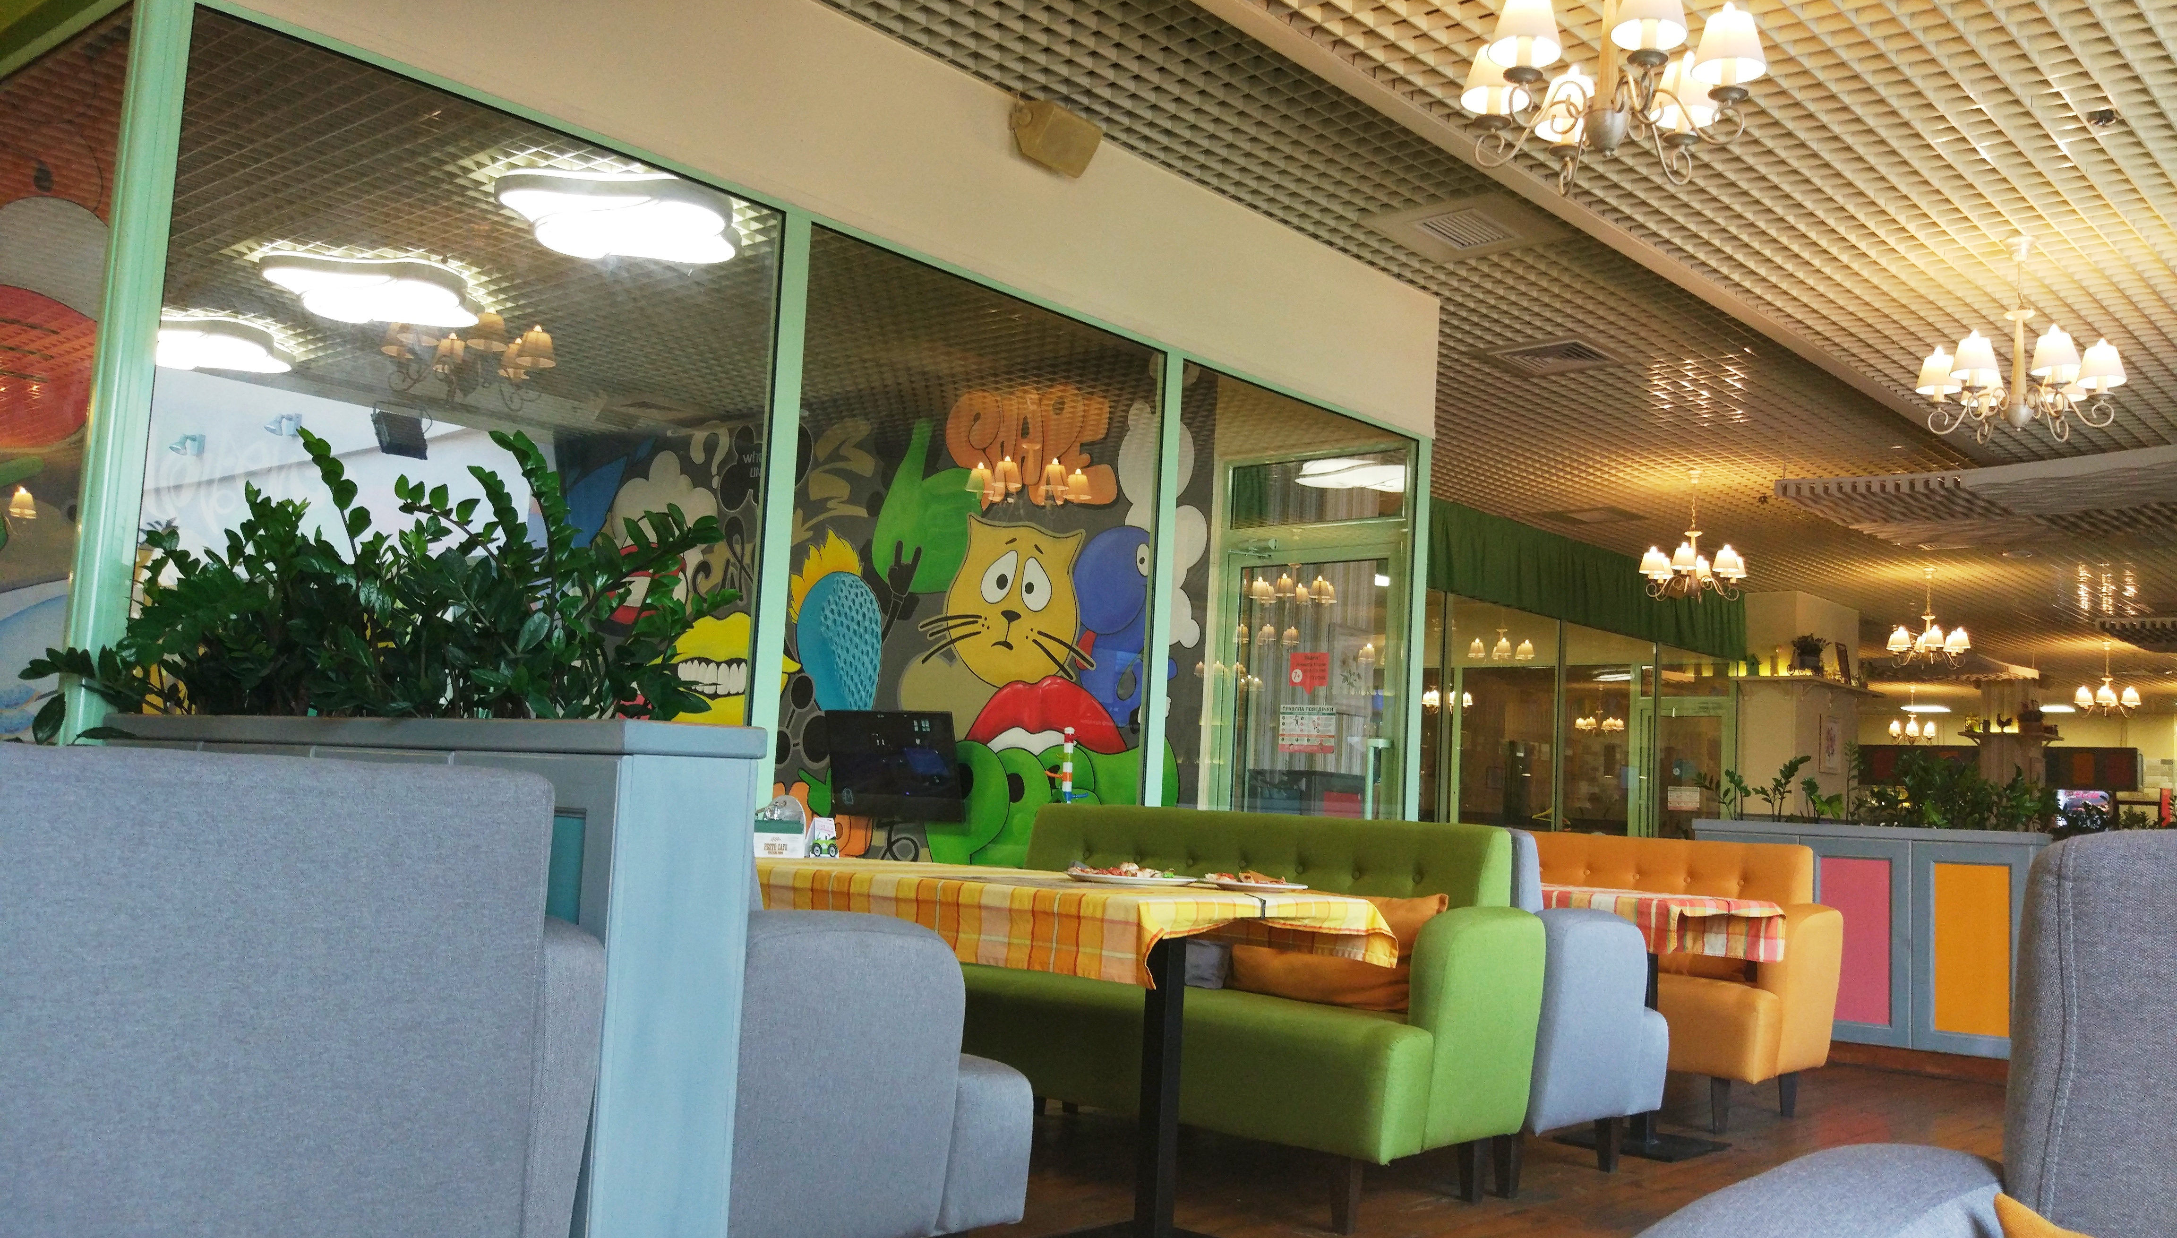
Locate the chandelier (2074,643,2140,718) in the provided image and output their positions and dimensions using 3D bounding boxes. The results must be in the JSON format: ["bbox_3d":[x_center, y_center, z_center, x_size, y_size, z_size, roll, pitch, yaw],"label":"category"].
[{"bbox_3d":[10.707,0.646,18.483,0.600,0.797,0.600,-3,-9,43],"label":"chandelier"}]

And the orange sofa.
[{"bbox_3d":[1.734,1.263,6.498,1.711,0.933,0.860,-3,-8,41],"label":"orange sofa"}]

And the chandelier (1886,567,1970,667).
[{"bbox_3d":[6.769,-0.005,14.170,0.610,0.807,0.610,-3,-9,43],"label":"chandelier"}]

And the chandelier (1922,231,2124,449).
[{"bbox_3d":[3.150,-0.951,5.946,0.620,0.692,0.620,-3,-9,43],"label":"chandelier"}]

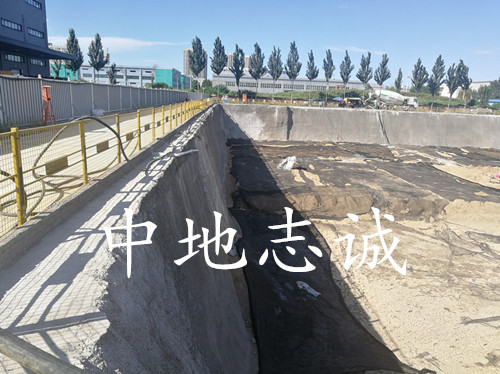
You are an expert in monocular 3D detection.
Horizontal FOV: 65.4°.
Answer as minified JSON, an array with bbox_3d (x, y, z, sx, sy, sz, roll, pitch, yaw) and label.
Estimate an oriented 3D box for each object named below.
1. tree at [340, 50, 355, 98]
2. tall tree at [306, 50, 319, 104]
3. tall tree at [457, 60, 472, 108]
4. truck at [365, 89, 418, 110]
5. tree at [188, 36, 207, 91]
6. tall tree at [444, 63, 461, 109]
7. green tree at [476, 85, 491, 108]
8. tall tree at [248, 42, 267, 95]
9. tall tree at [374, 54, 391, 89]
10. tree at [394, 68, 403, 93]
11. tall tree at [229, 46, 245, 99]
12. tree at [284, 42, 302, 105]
[{"bbox_3d":[18.770,-20.280,73.800,2.700,10.600,2.700,2,13,0],"label":"tree"},{"bbox_3d":[11.458,-20.144,72.000,2.400,9.800,2.280,2,13,0],"label":"tall tree"},{"bbox_3d":[48.418,-23.038,87.943,3.610,10.530,3.610,9,15,27],"label":"tall tree"},{"bbox_3d":[27.670,-16.960,75.550,10.000,4.000,2.550,3,13,4],"label":"truck"},{"bbox_3d":[-10.342,-23.738,76.750,3.550,11.130,3.550,1,14,-8],"label":"tree"},{"bbox_3d":[39.800,-19.410,75.930,3.000,9.470,3.000,2,13,0],"label":"tall tree"},{"bbox_3d":[45.549,-17.361,76.000,2.630,4.950,2.500,2,13,0],"label":"green tree"},{"bbox_3d":[1.347,-20.617,70.000,3.140,10.280,2.990,2,13,0],"label":"tall tree"},{"bbox_3d":[24.657,-19.632,72.500,2.980,9.710,2.830,2,13,0],"label":"tall tree"},{"bbox_3d":[33.968,-23.248,88.937,1.940,7.300,1.940,7,14,19],"label":"tree"},{"bbox_3d":[-2.720,-23.918,81.520,3.350,11.160,3.350,2,13,-2],"label":"tall tree"},{"bbox_3d":[8.230,-20.900,72.170,3.300,11.790,3.300,2,13,0],"label":"tree"}]

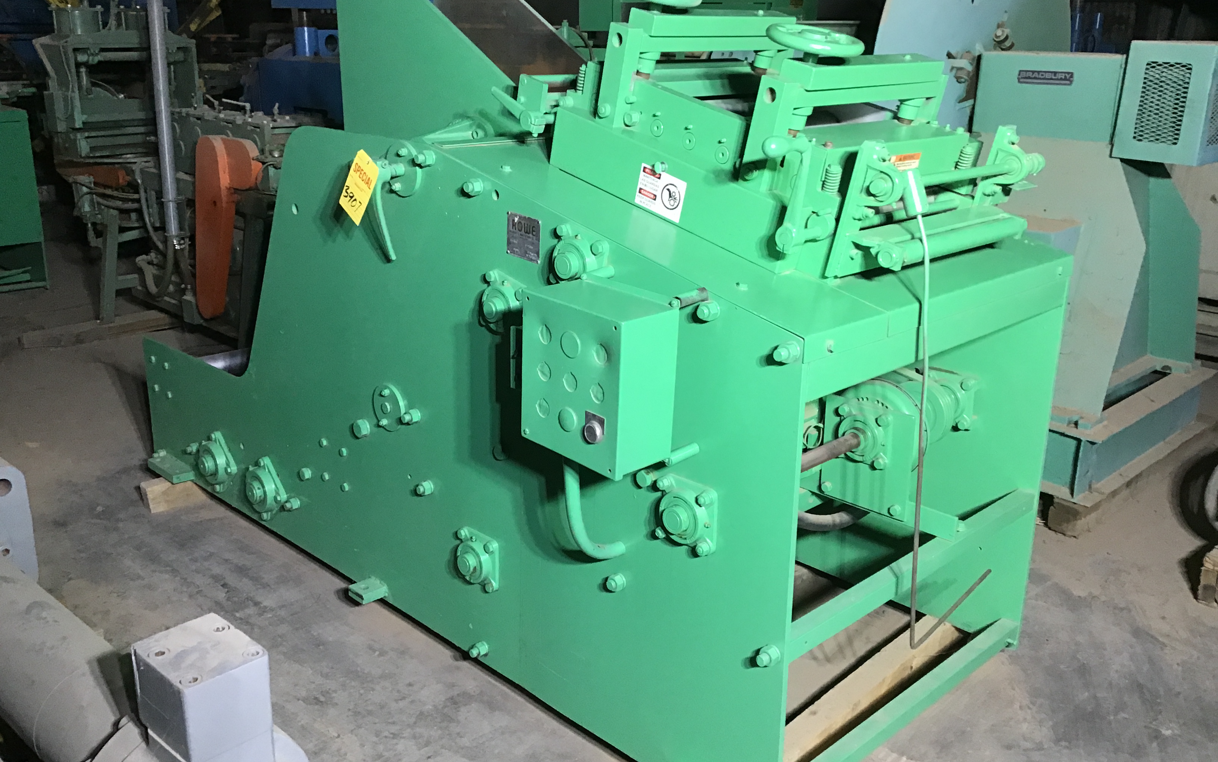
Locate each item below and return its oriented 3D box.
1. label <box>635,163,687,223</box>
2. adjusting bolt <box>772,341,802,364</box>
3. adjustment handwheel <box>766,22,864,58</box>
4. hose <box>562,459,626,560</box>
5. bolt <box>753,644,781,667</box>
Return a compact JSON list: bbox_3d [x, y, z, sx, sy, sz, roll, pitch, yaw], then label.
[{"bbox_3d":[0.089,-0.325,1.882,0.002,0.070,0.107,-16,37,-42],"label":"label"},{"bbox_3d":[0.245,-0.038,1.531,0.031,0.033,0.033,-16,24,-42],"label":"adjusting bolt"},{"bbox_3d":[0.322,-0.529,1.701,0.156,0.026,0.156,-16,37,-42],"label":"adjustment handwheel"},{"bbox_3d":[-0.019,0.195,1.808,0.132,0.245,0.022,-16,24,-42],"label":"hose"},{"bbox_3d":[0.243,0.427,1.679,0.029,0.034,0.034,-16,24,-42],"label":"bolt"}]

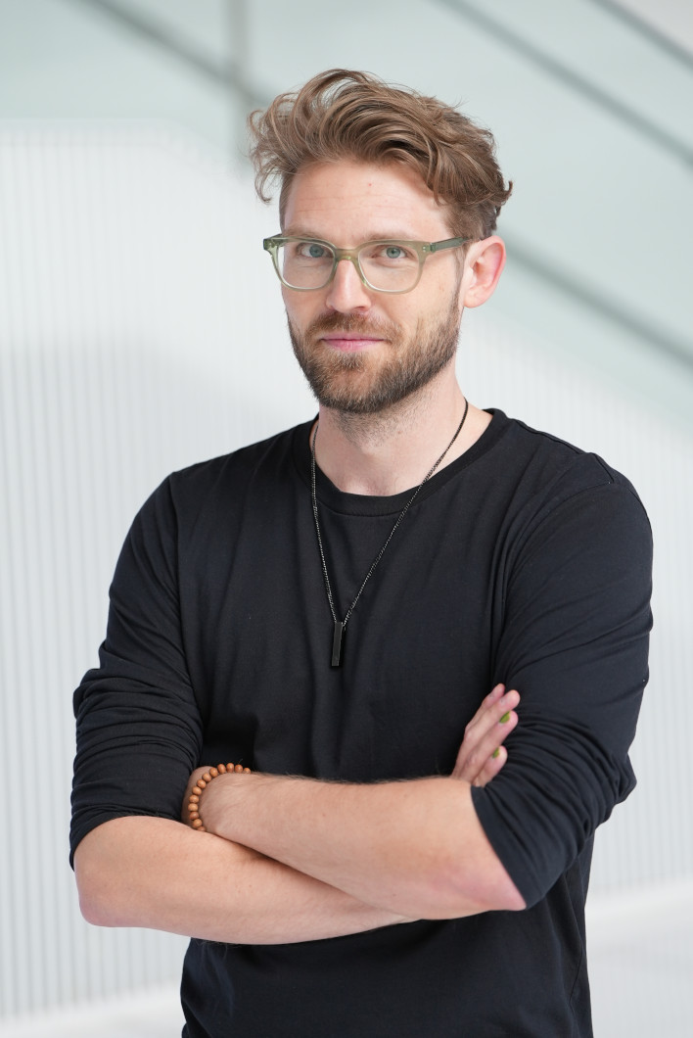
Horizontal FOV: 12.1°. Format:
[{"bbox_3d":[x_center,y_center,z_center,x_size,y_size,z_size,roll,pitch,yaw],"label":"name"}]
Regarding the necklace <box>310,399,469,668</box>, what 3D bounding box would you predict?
[{"bbox_3d":[0.033,0.008,2.660,0.135,0.215,0.155,-1,4,28],"label":"necklace"}]

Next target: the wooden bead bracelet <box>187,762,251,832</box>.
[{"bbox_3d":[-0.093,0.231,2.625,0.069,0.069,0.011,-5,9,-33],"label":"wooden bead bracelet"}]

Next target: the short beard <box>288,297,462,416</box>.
[{"bbox_3d":[0.012,-0.131,2.590,0.140,0.093,0.098,1,4,19],"label":"short beard"}]

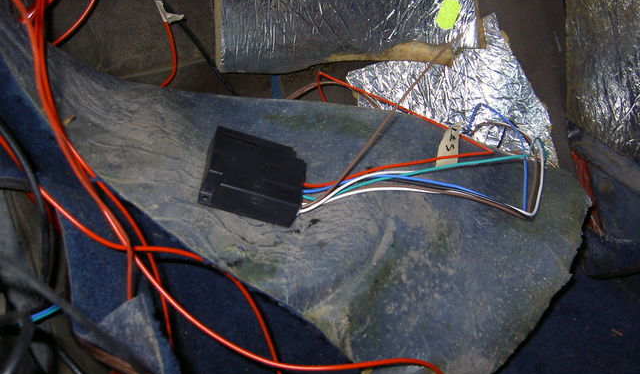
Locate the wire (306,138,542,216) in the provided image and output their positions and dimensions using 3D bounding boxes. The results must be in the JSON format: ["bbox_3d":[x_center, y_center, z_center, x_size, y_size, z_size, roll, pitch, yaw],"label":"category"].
[{"bbox_3d":[0.080,-0.007,0.575,0.194,0.025,0.057,1,53,-1],"label":"wire"}]

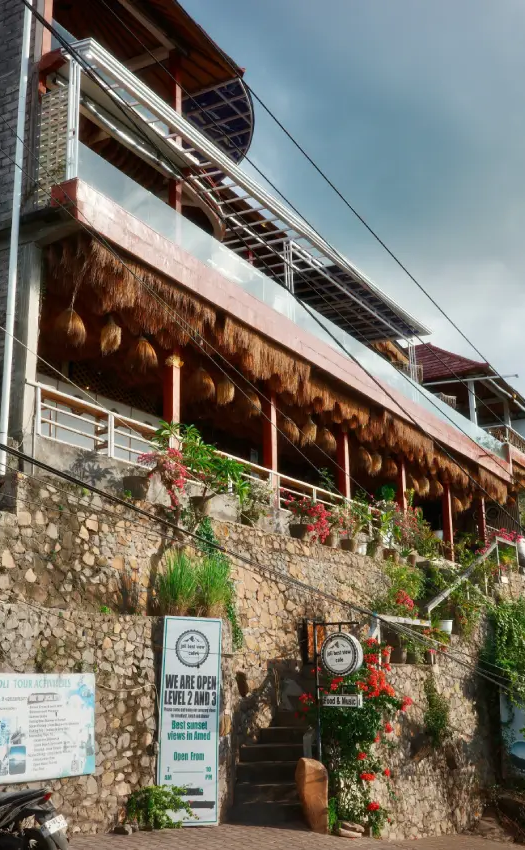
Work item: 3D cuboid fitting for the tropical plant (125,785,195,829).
[{"bbox_3d":[-1.047,3.878,9.600,0.670,0.430,0.480,0,-16,-6],"label":"tropical plant"}]

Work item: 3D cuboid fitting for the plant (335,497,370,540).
[{"bbox_3d":[1.791,1.861,18.798,0.560,0.880,0.620,-9,-17,28],"label":"plant"}]

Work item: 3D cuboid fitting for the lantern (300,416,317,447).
[{"bbox_3d":[0.978,0.138,20.080,0.360,0.620,0.360,-1,-16,0],"label":"lantern"}]

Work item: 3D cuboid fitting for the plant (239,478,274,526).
[{"bbox_3d":[-0.120,1.553,18.927,0.600,0.930,0.650,-11,-19,29],"label":"plant"}]

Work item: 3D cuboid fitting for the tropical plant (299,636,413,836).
[{"bbox_3d":[1.263,4.101,12.556,0.850,2.400,1.450,-9,-17,28],"label":"tropical plant"}]

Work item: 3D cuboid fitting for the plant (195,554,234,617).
[{"bbox_3d":[-0.785,2.621,15.140,0.550,1.100,0.620,-11,-19,29],"label":"plant"}]

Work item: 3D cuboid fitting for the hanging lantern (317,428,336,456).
[{"bbox_3d":[1.573,0.406,23.213,0.450,0.700,0.450,-1,-17,0],"label":"hanging lantern"}]

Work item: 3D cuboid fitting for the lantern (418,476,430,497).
[{"bbox_3d":[4.368,1.669,25.624,0.330,0.560,0.330,-10,-18,29],"label":"lantern"}]

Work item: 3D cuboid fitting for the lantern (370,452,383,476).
[{"bbox_3d":[2.779,0.963,23.021,0.340,0.580,0.340,-1,-16,0],"label":"lantern"}]

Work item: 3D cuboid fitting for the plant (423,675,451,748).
[{"bbox_3d":[2.894,4.738,15.619,0.280,1.170,0.550,-9,-17,28],"label":"plant"}]

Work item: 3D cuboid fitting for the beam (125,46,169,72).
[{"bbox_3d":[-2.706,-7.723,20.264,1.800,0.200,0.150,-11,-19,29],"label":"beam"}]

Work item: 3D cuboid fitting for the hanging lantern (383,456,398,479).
[{"bbox_3d":[3.589,1.192,26.482,0.420,0.600,0.420,-1,-17,0],"label":"hanging lantern"}]

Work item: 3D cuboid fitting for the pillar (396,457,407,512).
[{"bbox_3d":[3.973,2.130,26.959,0.220,2.750,0.220,-11,-19,29],"label":"pillar"}]

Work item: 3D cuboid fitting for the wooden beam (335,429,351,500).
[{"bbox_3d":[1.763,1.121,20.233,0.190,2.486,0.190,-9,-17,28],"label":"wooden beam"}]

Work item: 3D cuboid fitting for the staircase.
[{"bbox_3d":[0.083,4.416,12.425,0.980,1.300,1.650,0,-15,-3],"label":"staircase"}]

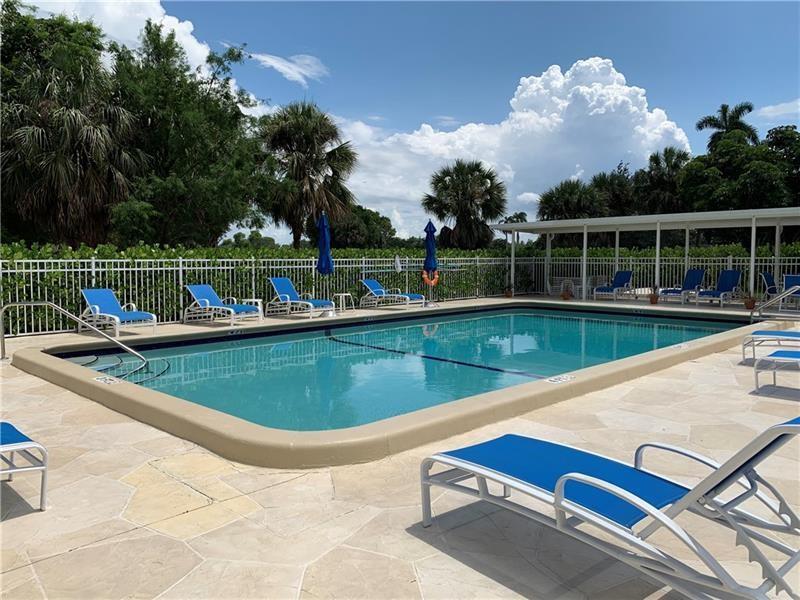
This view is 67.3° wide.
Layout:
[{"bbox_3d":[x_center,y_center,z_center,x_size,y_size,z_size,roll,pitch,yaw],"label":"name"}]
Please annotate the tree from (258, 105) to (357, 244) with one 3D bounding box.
[{"bbox_3d":[-3.560,-4.019,23.770,3.800,7.510,3.800,0,4,0],"label":"tree"}]

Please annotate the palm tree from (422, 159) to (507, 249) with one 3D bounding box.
[{"bbox_3d":[2.986,-3.534,27.816,4.000,5.950,4.000,0,4,0],"label":"palm tree"}]

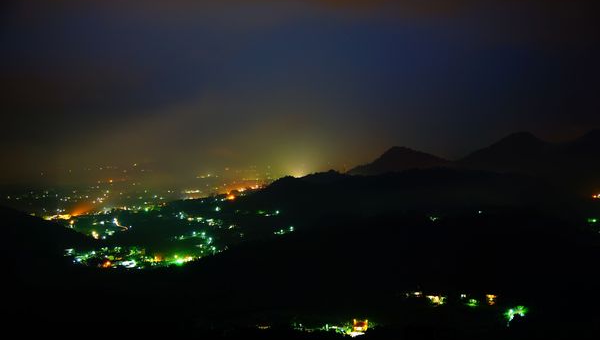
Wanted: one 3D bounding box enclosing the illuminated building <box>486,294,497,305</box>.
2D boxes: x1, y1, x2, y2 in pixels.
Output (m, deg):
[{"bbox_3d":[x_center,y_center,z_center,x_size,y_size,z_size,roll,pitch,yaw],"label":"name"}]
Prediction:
[{"bbox_3d":[188.310,127.340,590.000,9.500,7.500,9.000,0,1,18],"label":"illuminated building"}]

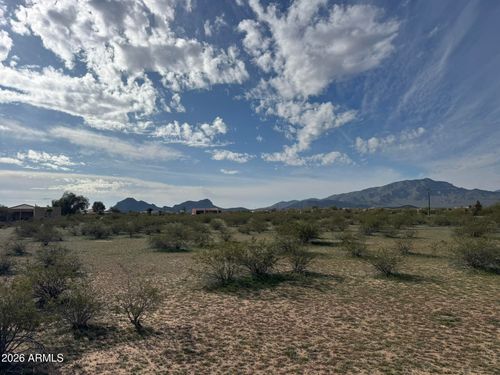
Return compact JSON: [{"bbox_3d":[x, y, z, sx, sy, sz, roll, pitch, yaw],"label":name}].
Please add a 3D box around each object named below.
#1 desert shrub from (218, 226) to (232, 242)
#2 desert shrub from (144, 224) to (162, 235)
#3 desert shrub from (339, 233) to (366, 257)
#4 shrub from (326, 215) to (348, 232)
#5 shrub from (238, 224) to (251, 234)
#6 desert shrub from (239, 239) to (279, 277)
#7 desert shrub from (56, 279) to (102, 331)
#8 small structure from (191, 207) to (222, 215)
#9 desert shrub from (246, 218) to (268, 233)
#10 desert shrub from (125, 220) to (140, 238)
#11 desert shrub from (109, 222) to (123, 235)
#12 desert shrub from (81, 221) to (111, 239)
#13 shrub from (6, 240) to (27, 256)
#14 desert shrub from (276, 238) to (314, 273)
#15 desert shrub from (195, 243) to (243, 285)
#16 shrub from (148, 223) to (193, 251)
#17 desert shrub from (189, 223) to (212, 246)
[{"bbox_3d":[-1.349,2.587,19.116,0.750,0.810,0.700,0,-4,0],"label":"desert shrub"},{"bbox_3d":[-7.182,3.120,25.818,1.312,0.726,1.207,-1,-4,0],"label":"desert shrub"},{"bbox_3d":[3.720,2.062,12.625,0.997,0.841,0.917,-1,-4,0],"label":"desert shrub"},{"bbox_3d":[7.027,2.888,27.886,1.710,1.350,1.590,0,-4,0],"label":"shrub"},{"bbox_3d":[-0.404,3.080,25.457,0.850,0.650,0.790,0,-4,0],"label":"shrub"},{"bbox_3d":[0.214,1.790,8.939,1.007,0.943,0.927,-1,-4,0],"label":"desert shrub"},{"bbox_3d":[-2.418,1.671,4.934,0.639,0.683,0.587,-1,-4,0],"label":"desert shrub"},{"bbox_3d":[-15.131,8.710,124.994,10.800,3.000,7.000,0,-4,0],"label":"small structure"},{"bbox_3d":[0.602,3.048,27.875,1.710,1.030,1.590,0,-4,0],"label":"desert shrub"},{"bbox_3d":[-7.554,2.686,22.313,1.007,1.120,0.927,-1,-4,0],"label":"desert shrub"},{"bbox_3d":[-10.166,3.093,26.226,1.037,0.888,0.954,-1,-4,0],"label":"desert shrub"},{"bbox_3d":[-10.062,2.721,22.606,1.914,1.134,1.761,-1,-4,0],"label":"desert shrub"},{"bbox_3d":[-8.962,2.338,13.325,0.740,0.560,0.690,0,-4,0],"label":"shrub"},{"bbox_3d":[1.303,1.941,9.962,1.060,0.920,0.980,0,-4,0],"label":"desert shrub"},{"bbox_3d":[-0.733,1.745,8.050,1.088,0.929,1.001,-1,-4,0],"label":"desert shrub"},{"bbox_3d":[-3.537,2.171,15.464,1.900,1.170,1.770,0,-4,0],"label":"shrub"},{"bbox_3d":[-2.388,2.255,16.729,1.132,1.126,1.042,-1,-4,0],"label":"desert shrub"}]

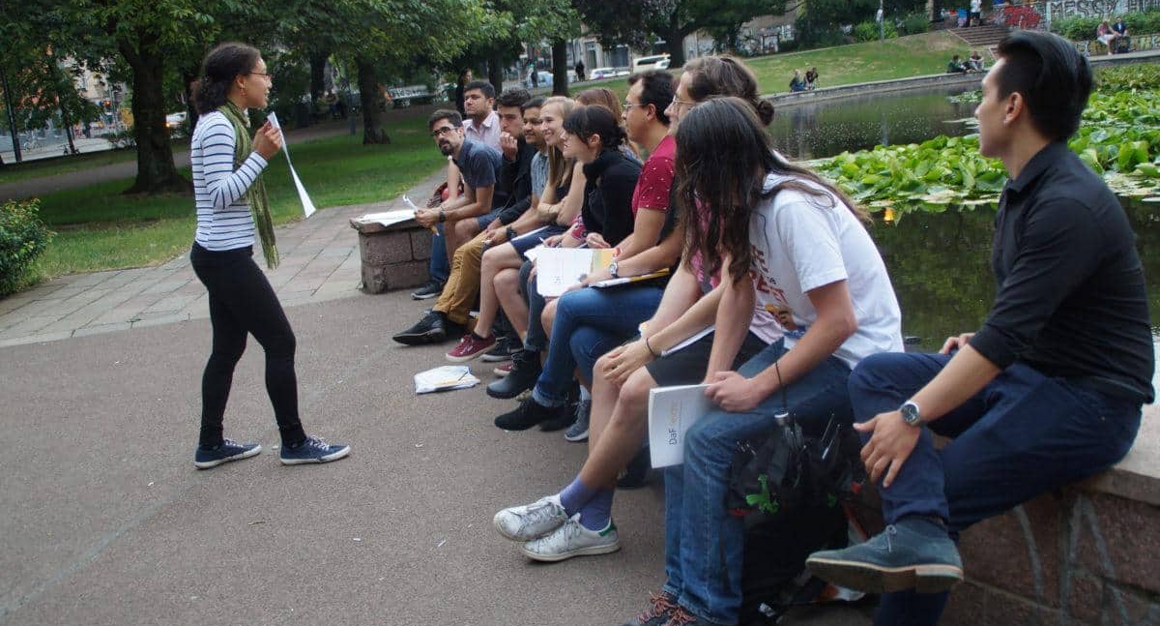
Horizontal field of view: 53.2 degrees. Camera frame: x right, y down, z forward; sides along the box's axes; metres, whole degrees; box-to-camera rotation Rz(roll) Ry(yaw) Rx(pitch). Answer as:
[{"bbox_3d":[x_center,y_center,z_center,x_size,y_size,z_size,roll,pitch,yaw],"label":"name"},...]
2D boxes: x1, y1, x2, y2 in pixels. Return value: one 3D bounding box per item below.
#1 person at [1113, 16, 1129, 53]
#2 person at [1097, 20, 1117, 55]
[{"bbox_3d":[19.607,-10.110,42.000,0.580,1.280,0.750,-5,12,1],"label":"person"},{"bbox_3d":[19.081,-9.988,42.000,0.500,1.270,0.800,-11,13,-26],"label":"person"}]

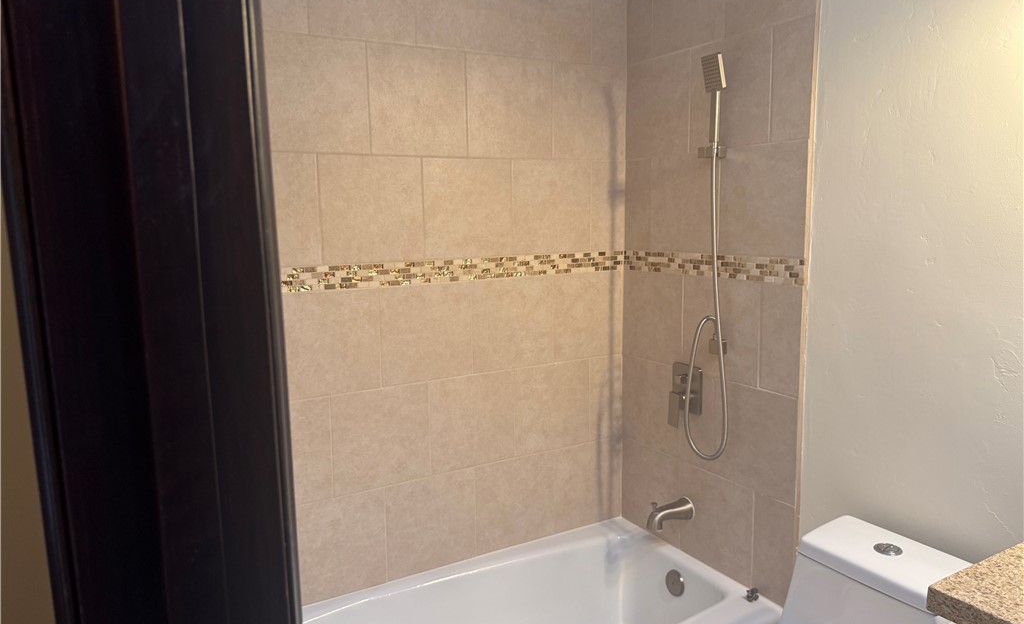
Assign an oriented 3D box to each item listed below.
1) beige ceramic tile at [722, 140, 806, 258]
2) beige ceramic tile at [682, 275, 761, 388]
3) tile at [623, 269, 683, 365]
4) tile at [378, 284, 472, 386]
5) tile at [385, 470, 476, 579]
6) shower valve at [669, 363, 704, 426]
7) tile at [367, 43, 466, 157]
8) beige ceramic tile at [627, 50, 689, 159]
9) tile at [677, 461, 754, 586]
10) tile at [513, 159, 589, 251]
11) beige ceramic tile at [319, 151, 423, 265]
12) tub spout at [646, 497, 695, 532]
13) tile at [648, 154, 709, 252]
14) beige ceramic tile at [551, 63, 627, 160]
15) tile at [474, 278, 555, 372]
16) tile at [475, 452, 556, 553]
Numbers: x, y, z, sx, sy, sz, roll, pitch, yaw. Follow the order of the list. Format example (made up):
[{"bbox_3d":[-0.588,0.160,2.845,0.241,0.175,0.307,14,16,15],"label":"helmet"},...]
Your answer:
[{"bbox_3d":[0.693,-0.307,1.970,0.010,0.303,0.302,-5,9,-29],"label":"beige ceramic tile"},{"bbox_3d":[0.630,0.051,2.143,0.010,0.303,0.303,-5,9,-29],"label":"beige ceramic tile"},{"bbox_3d":[0.478,0.018,2.409,0.010,0.302,0.298,-5,9,-29],"label":"tile"},{"bbox_3d":[-0.258,0.063,2.174,0.297,0.302,0.010,-5,9,-29],"label":"tile"},{"bbox_3d":[-0.257,0.675,2.270,0.306,0.305,0.010,-6,9,-29],"label":"tile"},{"bbox_3d":[0.542,0.272,2.290,0.060,0.196,0.132,-6,9,-29],"label":"shower valve"},{"bbox_3d":[-0.273,-0.617,2.092,0.306,0.309,0.010,-6,9,-29],"label":"tile"},{"bbox_3d":[0.472,-0.659,2.304,0.010,0.303,0.309,-5,9,-29],"label":"beige ceramic tile"},{"bbox_3d":[0.640,0.659,2.229,0.010,0.307,0.303,-5,9,-29],"label":"tile"},{"bbox_3d":[0.133,-0.346,2.346,0.305,0.304,0.010,-5,9,-29],"label":"tile"},{"bbox_3d":[-0.400,-0.296,2.048,0.306,0.304,0.010,-5,9,-29],"label":"beige ceramic tile"},{"bbox_3d":[0.504,0.650,2.291,0.172,0.105,0.065,-5,9,-29],"label":"tub spout"},{"bbox_3d":[0.542,-0.339,2.233,0.010,0.304,0.304,-5,9,-29],"label":"tile"},{"bbox_3d":[0.259,-0.664,2.378,0.285,0.307,0.010,-5,9,-29],"label":"beige ceramic tile"},{"bbox_3d":[0.007,0.037,2.323,0.303,0.303,0.010,-5,9,-29],"label":"tile"},{"bbox_3d":[0.013,0.646,2.405,0.303,0.307,0.010,-5,9,-29],"label":"tile"}]

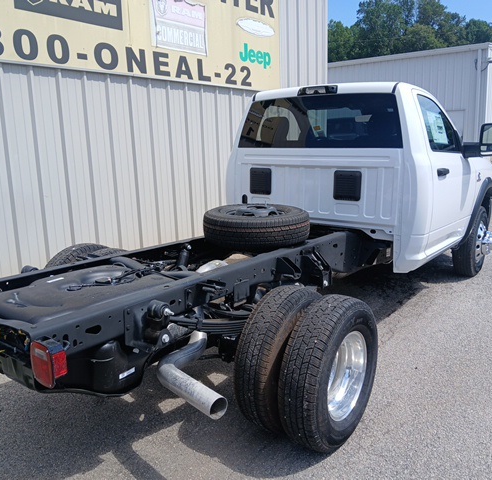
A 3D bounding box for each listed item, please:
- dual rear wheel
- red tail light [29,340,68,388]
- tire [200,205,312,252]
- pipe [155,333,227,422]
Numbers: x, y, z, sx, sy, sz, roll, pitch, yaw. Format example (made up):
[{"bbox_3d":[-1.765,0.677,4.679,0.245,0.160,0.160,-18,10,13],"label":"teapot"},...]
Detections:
[{"bbox_3d":[0.352,0.670,2.597,0.500,0.800,0.800,8,13,35],"label":"dual rear wheel"},{"bbox_3d":[-0.741,0.461,1.819,0.130,0.155,0.085,8,13,35],"label":"red tail light"},{"bbox_3d":[0.083,-0.118,3.678,0.805,0.235,0.805,1,11,0],"label":"tire"},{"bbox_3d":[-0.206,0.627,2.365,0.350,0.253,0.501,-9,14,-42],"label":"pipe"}]

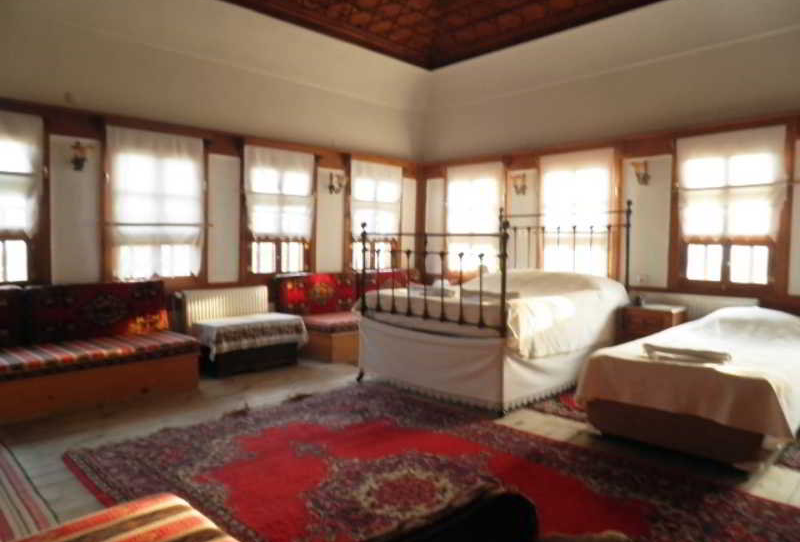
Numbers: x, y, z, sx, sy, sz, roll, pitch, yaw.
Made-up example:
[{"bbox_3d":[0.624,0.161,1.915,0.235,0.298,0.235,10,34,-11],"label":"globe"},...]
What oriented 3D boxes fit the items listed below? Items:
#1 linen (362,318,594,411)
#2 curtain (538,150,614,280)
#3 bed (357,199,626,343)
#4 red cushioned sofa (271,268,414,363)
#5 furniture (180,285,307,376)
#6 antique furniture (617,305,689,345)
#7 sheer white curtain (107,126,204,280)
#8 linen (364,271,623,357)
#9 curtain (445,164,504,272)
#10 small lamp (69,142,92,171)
[{"bbox_3d":[0.923,0.681,5.177,1.536,0.564,2.064,3,4,44],"label":"linen"},{"bbox_3d":[1.842,-0.584,5.850,0.072,1.296,0.816,-2,4,-43],"label":"curtain"},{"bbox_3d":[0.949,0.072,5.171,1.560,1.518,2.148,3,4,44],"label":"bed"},{"bbox_3d":[-0.294,0.470,6.484,1.956,0.870,0.816,-2,4,-43],"label":"red cushioned sofa"},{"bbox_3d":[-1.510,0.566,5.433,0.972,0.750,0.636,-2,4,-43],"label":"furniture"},{"bbox_3d":[2.190,0.660,4.833,0.372,0.684,0.492,-2,4,-43],"label":"antique furniture"},{"bbox_3d":[-2.228,-0.603,5.146,0.876,1.358,0.072,-2,4,-43],"label":"sheer white curtain"},{"bbox_3d":[0.943,0.345,5.179,1.584,0.540,2.064,3,4,44],"label":"linen"},{"bbox_3d":[0.908,-0.638,6.840,0.072,1.344,0.876,-2,4,-43],"label":"curtain"},{"bbox_3d":[-2.661,-0.962,4.644,0.138,0.228,0.156,-2,4,-43],"label":"small lamp"}]

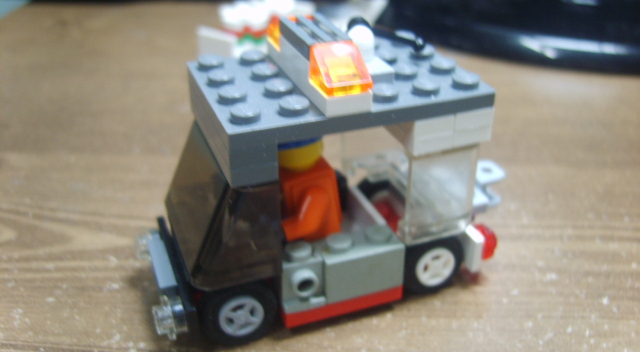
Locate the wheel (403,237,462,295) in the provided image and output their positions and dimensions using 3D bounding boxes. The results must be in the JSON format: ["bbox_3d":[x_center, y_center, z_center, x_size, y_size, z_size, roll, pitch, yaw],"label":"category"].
[{"bbox_3d":[0.022,0.017,0.131,0.014,0.014,0.006,-11,31,-18],"label":"wheel"}]

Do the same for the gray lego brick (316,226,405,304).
[{"bbox_3d":[0.007,0.016,0.124,0.016,0.011,0.008,-11,31,-18],"label":"gray lego brick"}]

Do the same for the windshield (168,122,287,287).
[{"bbox_3d":[-0.020,0.003,0.120,0.016,0.019,0.032,-11,31,-18],"label":"windshield"}]

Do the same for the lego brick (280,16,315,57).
[{"bbox_3d":[-0.003,-0.024,0.112,0.003,0.003,0.016,-11,31,-18],"label":"lego brick"}]

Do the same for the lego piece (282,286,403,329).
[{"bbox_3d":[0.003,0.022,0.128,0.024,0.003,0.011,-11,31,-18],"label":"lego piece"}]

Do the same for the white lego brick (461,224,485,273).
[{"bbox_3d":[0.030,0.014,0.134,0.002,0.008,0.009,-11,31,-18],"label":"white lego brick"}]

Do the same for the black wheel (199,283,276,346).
[{"bbox_3d":[-0.015,0.024,0.118,0.014,0.014,0.006,-11,31,-18],"label":"black wheel"}]

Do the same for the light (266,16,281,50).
[{"bbox_3d":[-0.005,-0.028,0.123,0.008,0.006,0.008,-11,31,-18],"label":"light"}]

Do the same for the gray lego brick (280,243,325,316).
[{"bbox_3d":[-0.004,0.018,0.120,0.008,0.011,0.008,-11,31,-18],"label":"gray lego brick"}]

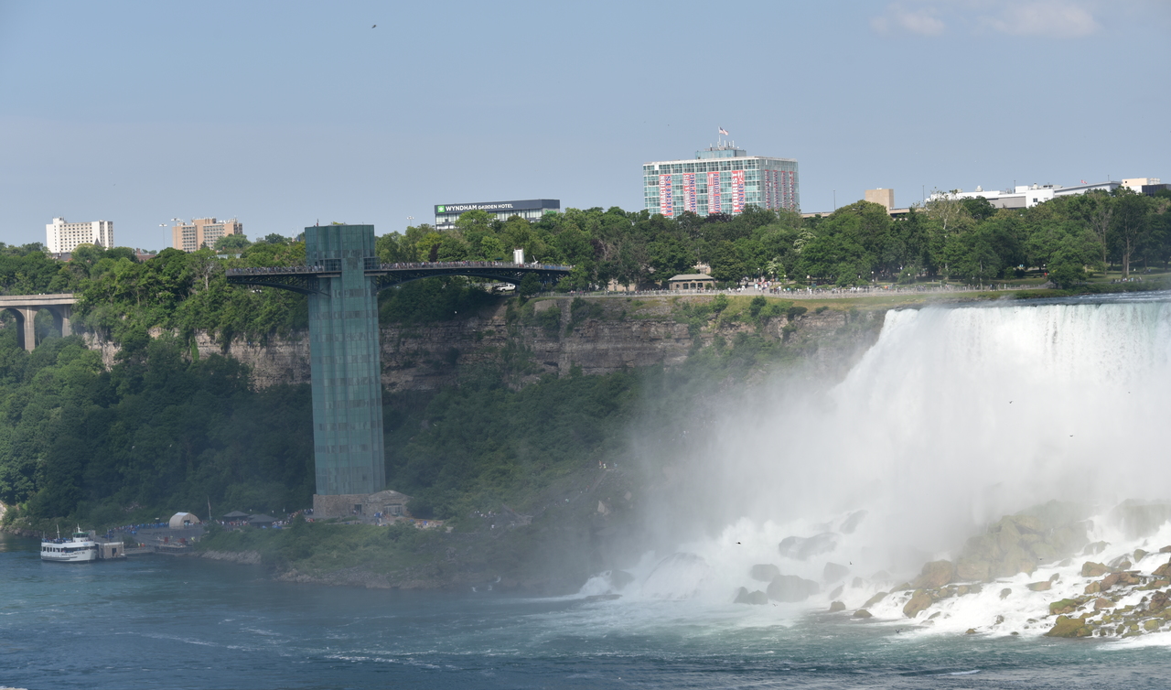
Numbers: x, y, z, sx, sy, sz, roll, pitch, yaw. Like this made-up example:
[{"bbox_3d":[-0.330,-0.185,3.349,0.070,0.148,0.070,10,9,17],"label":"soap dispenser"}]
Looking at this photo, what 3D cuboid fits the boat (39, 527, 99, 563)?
[{"bbox_3d":[-136.190,52.520,790.000,8.800,8.800,23.000,-3,1,-28],"label":"boat"}]

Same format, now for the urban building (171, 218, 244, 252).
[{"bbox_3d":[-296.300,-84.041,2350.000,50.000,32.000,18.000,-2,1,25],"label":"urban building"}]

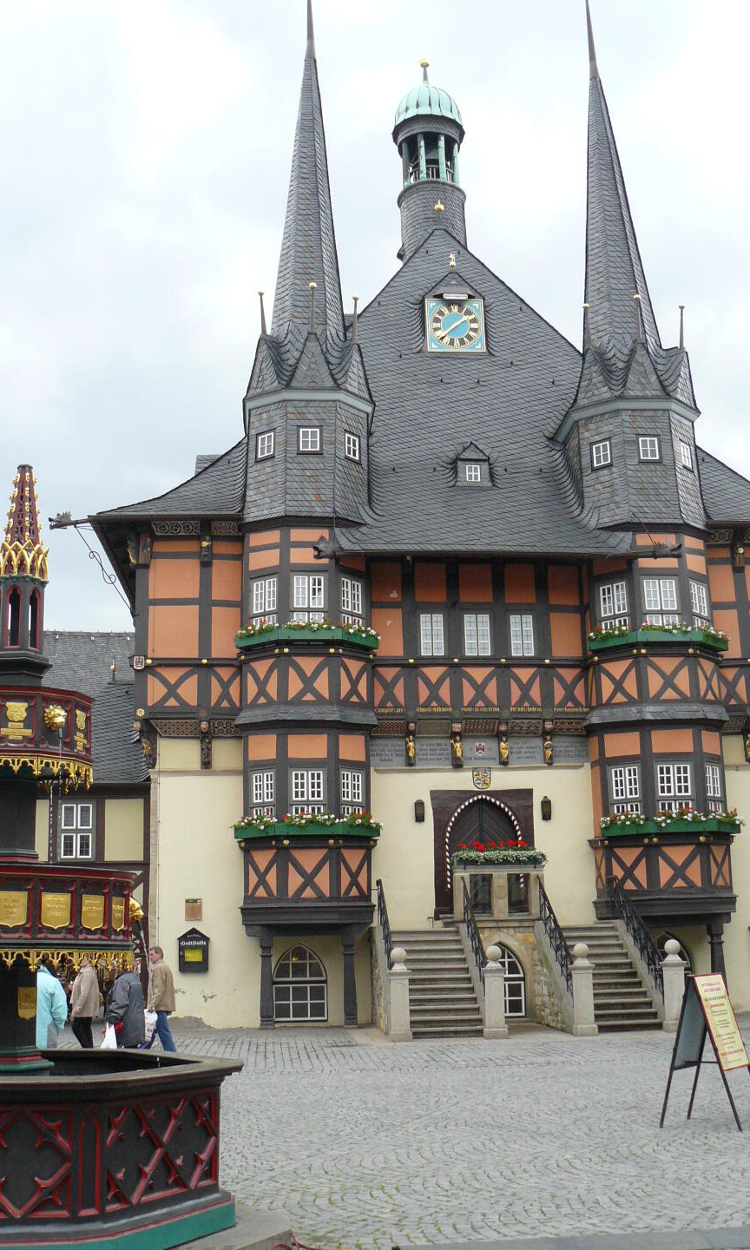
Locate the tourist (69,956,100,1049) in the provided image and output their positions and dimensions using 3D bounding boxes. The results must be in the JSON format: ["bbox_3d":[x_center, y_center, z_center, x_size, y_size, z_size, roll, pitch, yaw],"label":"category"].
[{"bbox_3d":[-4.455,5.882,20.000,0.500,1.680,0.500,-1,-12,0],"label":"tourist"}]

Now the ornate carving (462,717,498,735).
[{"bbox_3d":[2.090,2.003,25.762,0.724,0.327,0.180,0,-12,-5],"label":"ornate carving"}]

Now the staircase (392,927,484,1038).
[{"bbox_3d":[1.119,6.629,24.211,1.270,1.827,2.797,0,-13,-6],"label":"staircase"}]

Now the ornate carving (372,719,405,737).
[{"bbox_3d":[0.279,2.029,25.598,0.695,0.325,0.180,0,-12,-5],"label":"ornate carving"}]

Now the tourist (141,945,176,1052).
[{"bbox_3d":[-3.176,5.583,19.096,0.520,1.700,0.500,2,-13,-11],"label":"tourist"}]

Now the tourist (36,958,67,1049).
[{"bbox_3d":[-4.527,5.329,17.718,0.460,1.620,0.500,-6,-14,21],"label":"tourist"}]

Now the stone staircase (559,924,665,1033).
[{"bbox_3d":[4.418,6.742,24.986,1.260,1.827,2.797,0,-13,-6],"label":"stone staircase"}]

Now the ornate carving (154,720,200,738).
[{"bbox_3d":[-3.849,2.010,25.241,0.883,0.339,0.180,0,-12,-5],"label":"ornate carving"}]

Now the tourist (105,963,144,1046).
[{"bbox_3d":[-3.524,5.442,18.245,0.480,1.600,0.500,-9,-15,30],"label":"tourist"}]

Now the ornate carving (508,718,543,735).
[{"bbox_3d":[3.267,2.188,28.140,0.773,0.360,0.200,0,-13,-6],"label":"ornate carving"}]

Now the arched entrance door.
[{"bbox_3d":[2.306,4.899,27.767,1.858,2.593,0.300,0,-13,-6],"label":"arched entrance door"}]

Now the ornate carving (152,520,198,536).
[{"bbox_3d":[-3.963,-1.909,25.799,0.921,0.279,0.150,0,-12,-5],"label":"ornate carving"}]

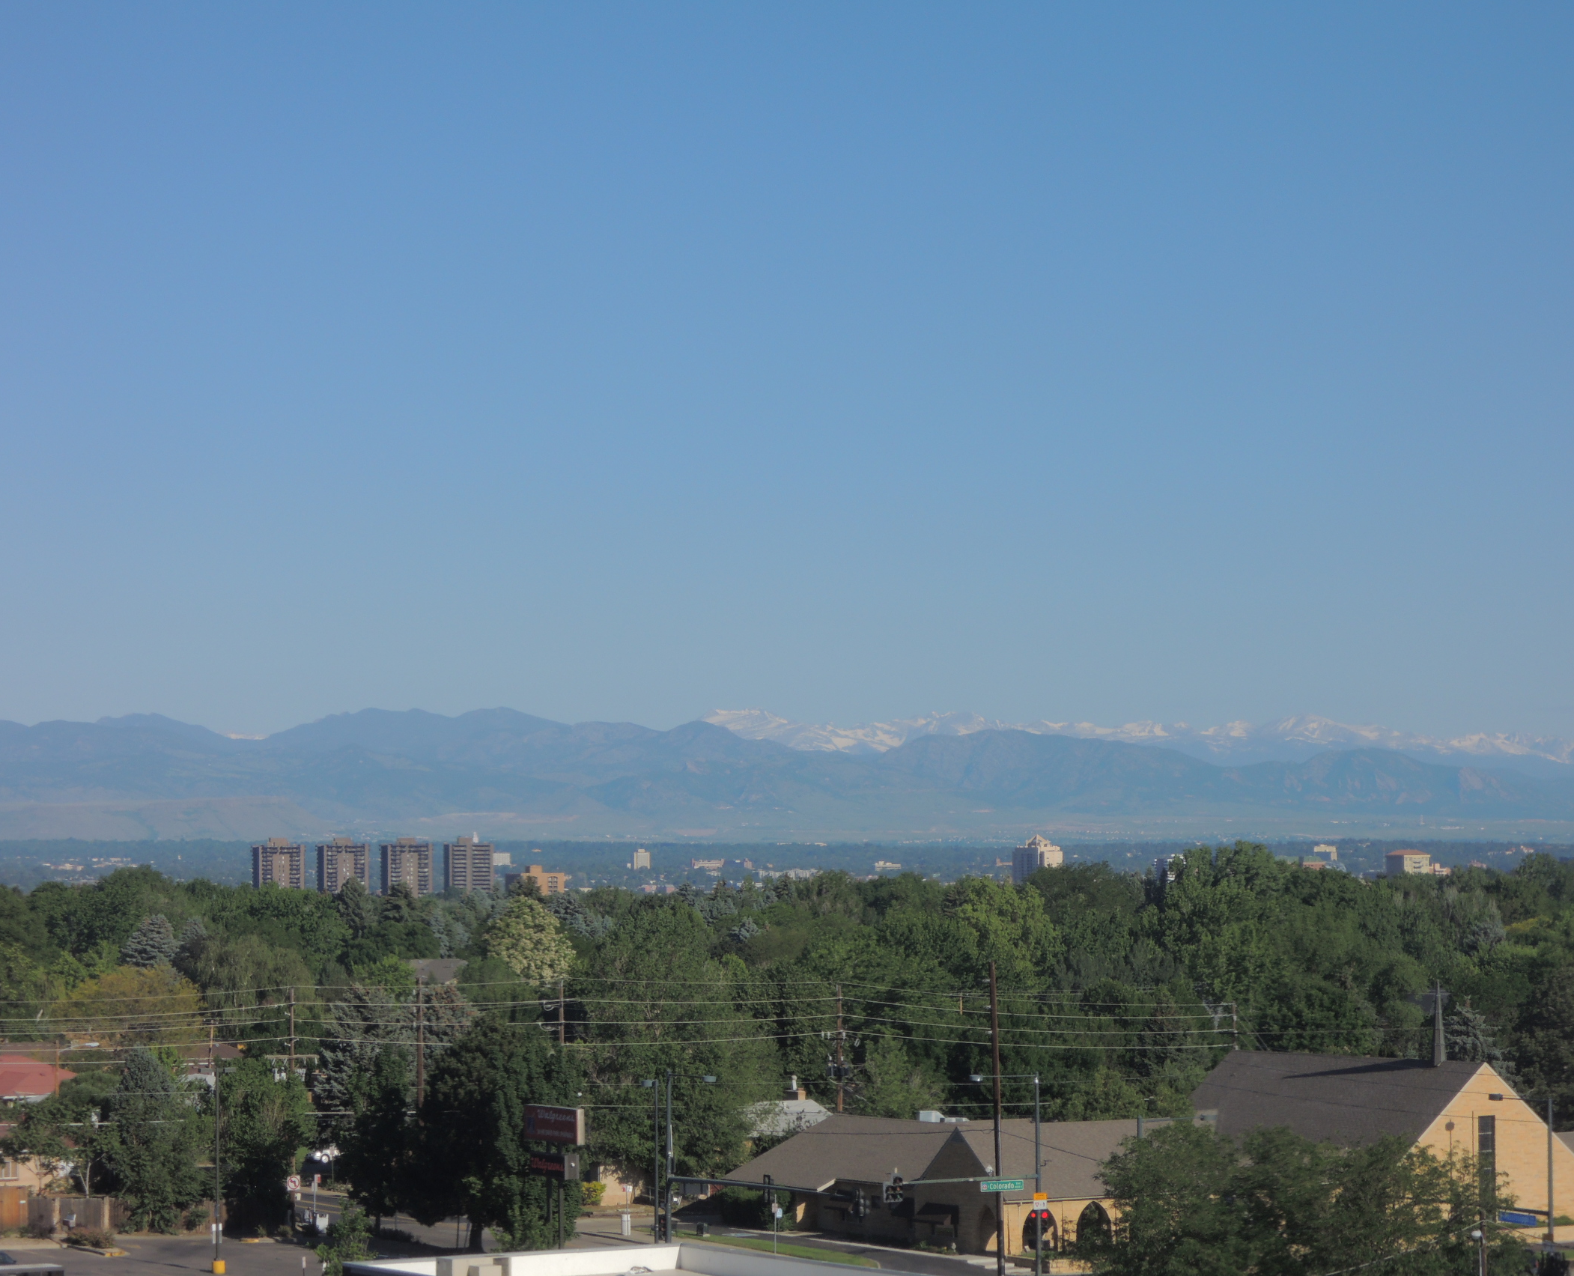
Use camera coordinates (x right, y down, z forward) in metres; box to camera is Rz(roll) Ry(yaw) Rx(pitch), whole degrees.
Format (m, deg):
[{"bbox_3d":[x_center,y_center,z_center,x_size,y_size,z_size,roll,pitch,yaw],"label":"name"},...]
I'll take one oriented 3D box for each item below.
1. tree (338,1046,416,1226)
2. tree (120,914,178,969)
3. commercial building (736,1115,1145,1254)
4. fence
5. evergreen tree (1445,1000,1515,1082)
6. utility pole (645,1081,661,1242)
[{"bbox_3d":[-20.755,25.758,249.112,4.400,9.800,4.400,0,-3,0],"label":"tree"},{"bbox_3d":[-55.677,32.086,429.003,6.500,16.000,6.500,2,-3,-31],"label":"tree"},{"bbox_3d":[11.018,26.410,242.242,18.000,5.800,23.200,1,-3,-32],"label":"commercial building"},{"bbox_3d":[-37.552,30.205,257.184,5.000,1.900,0.200,1,-3,-24],"label":"fence"},{"bbox_3d":[41.351,26.851,292.095,6.300,10.900,6.300,0,-3,0],"label":"evergreen tree"},{"bbox_3d":[-6.016,24.698,221.127,0.750,9.600,0.500,2,-3,-31],"label":"utility pole"}]

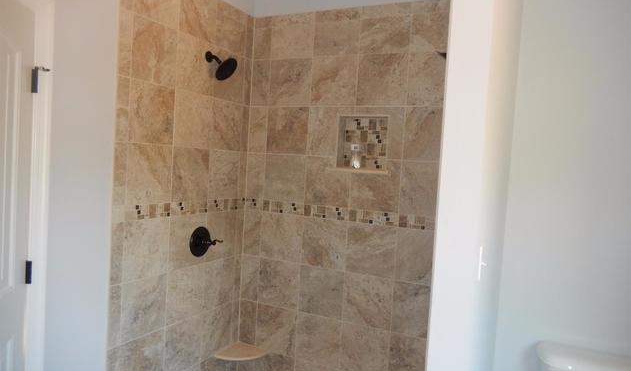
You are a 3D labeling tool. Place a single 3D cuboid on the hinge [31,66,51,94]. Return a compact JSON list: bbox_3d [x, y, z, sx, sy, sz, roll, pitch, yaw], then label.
[{"bbox_3d":[-1.081,-0.416,1.798,0.035,0.096,0.048,5,3,27],"label":"hinge"}]

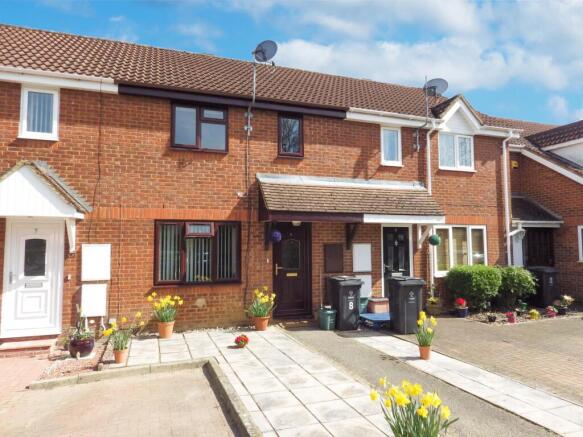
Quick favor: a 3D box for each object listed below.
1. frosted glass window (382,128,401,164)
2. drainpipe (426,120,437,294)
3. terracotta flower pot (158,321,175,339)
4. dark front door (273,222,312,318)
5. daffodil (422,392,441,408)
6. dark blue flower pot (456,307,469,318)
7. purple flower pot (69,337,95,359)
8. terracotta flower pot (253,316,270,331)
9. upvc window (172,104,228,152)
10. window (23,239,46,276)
[{"bbox_3d":[2.489,-1.793,9.232,0.521,0.910,0.070,1,-4,-19],"label":"frosted glass window"},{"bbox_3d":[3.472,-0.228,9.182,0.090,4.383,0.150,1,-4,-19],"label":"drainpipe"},{"bbox_3d":[-2.287,2.036,6.793,0.297,0.275,0.297,1,-4,-17],"label":"terracotta flower pot"},{"bbox_3d":[0.013,1.143,8.211,0.920,2.120,0.100,1,-4,-19],"label":"dark front door"},{"bbox_3d":[1.002,1.302,2.650,0.120,0.100,0.090,-2,-4,30],"label":"daffodil"},{"bbox_3d":[3.946,2.154,8.566,0.273,0.250,0.273,0,-3,0],"label":"dark blue flower pot"},{"bbox_3d":[-3.232,1.964,5.720,0.380,0.310,0.380,1,-4,-19],"label":"purple flower pot"},{"bbox_3d":[-0.580,2.093,7.401,0.321,0.245,0.321,0,-4,0],"label":"terracotta flower pot"},{"bbox_3d":[-1.909,-1.906,7.774,1.167,1.012,0.100,1,-4,-17],"label":"upvc window"},{"bbox_3d":[-4.700,0.709,6.786,0.343,0.685,0.050,1,-4,-17],"label":"window"}]

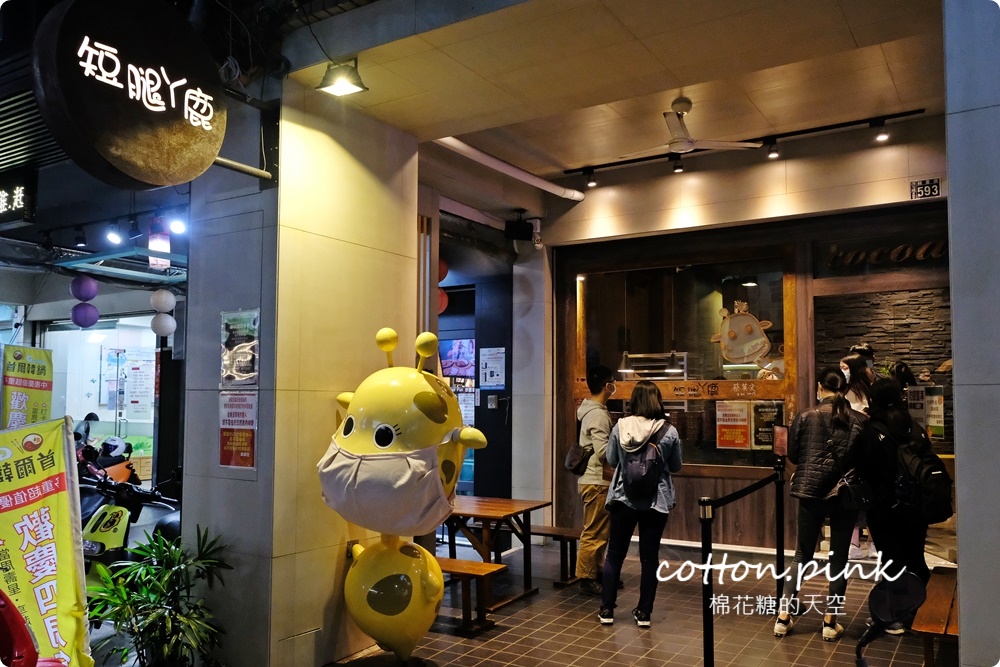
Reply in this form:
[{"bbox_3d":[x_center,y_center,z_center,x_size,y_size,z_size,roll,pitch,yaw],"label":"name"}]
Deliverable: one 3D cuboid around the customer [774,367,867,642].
[{"bbox_3d":[2.030,1.064,4.750,0.540,1.650,0.420,-1,-4,17],"label":"customer"}]

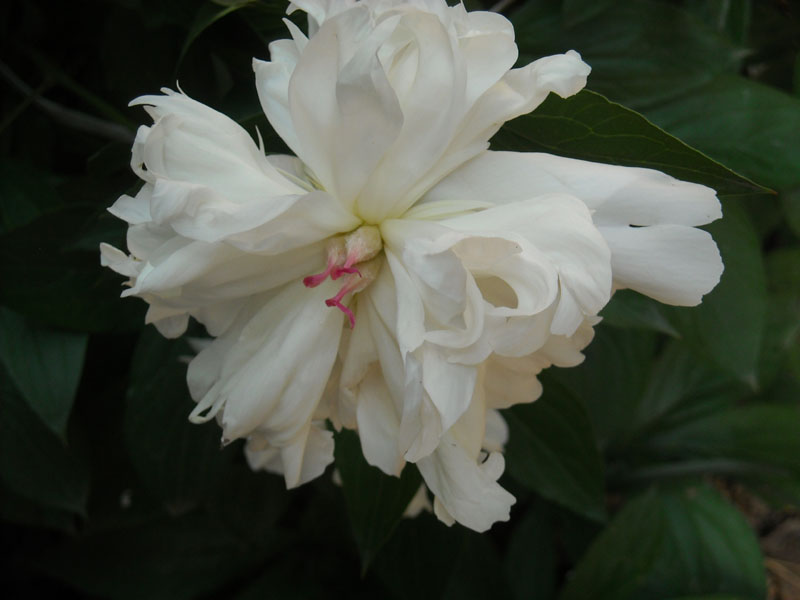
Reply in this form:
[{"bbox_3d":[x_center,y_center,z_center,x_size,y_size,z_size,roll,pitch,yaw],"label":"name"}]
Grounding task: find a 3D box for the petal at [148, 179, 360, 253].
[{"bbox_3d":[-0.036,-0.021,0.438,0.054,0.018,0.022,-3,18,1],"label":"petal"}]

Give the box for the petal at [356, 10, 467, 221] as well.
[{"bbox_3d":[0.003,-0.046,0.440,0.027,0.053,0.020,7,14,-2],"label":"petal"}]

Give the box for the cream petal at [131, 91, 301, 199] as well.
[{"bbox_3d":[-0.047,-0.039,0.447,0.045,0.020,0.020,27,12,8],"label":"cream petal"}]

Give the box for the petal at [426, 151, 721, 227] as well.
[{"bbox_3d":[0.044,-0.029,0.457,0.077,0.020,0.015,6,9,1],"label":"petal"}]

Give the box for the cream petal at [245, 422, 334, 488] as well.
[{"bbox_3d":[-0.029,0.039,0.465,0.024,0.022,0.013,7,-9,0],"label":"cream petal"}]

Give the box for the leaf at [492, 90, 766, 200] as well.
[{"bbox_3d":[0.060,-0.041,0.482,0.082,0.013,0.035,6,57,7],"label":"leaf"}]

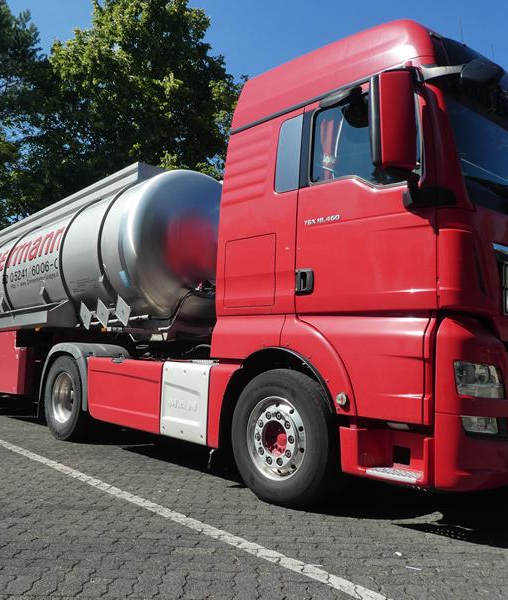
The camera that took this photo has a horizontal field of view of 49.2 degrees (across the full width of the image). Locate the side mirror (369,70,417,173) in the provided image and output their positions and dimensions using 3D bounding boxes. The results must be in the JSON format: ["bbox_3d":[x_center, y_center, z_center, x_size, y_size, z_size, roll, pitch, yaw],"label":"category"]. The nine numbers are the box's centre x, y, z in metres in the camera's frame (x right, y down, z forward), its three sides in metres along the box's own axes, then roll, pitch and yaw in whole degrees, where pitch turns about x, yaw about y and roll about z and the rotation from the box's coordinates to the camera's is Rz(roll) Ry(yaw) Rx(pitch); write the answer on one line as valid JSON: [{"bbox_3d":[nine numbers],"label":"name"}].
[{"bbox_3d":[0.830,-1.050,3.300,0.260,0.610,0.170,8,-8,-43],"label":"side mirror"}]

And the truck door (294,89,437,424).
[{"bbox_3d":[0.730,-0.358,3.683,0.130,2.220,1.090,8,-8,-43],"label":"truck door"}]

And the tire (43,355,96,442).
[{"bbox_3d":[-2.175,1.178,6.734,0.330,1.000,1.000,8,-8,-43],"label":"tire"}]

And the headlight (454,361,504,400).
[{"bbox_3d":[1.340,0.481,3.288,0.430,0.200,0.170,7,-8,-38],"label":"headlight"}]

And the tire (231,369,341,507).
[{"bbox_3d":[0.262,1.008,4.127,0.320,0.990,0.990,8,-8,-43],"label":"tire"}]

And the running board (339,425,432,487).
[{"bbox_3d":[0.862,0.965,3.444,0.260,0.270,0.650,8,-8,-43],"label":"running board"}]

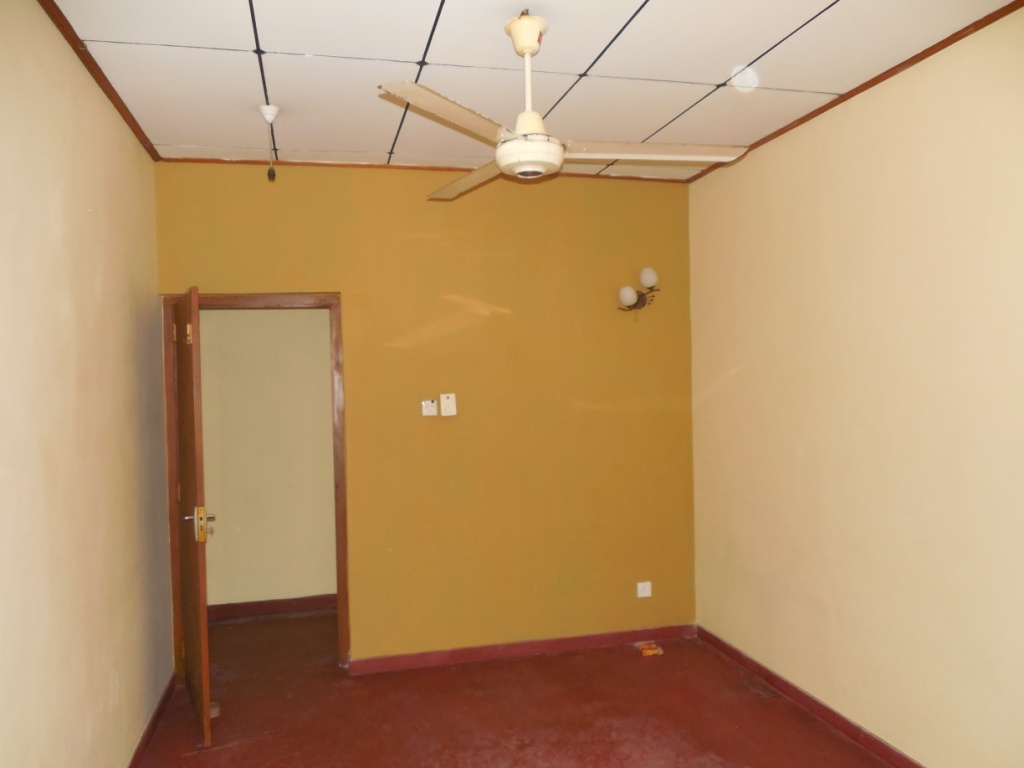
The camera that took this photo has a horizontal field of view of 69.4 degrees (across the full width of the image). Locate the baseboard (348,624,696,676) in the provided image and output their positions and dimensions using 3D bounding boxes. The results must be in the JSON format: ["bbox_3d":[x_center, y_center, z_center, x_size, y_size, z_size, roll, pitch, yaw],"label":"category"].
[{"bbox_3d":[0.133,1.543,4.324,2.111,0.088,0.030,-2,1,-15],"label":"baseboard"}]

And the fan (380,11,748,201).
[{"bbox_3d":[0.059,-0.931,2.422,1.280,0.530,1.260,-2,1,-15],"label":"fan"}]

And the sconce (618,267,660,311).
[{"bbox_3d":[0.753,-0.563,4.375,0.235,0.252,0.180,-2,1,-15],"label":"sconce"}]

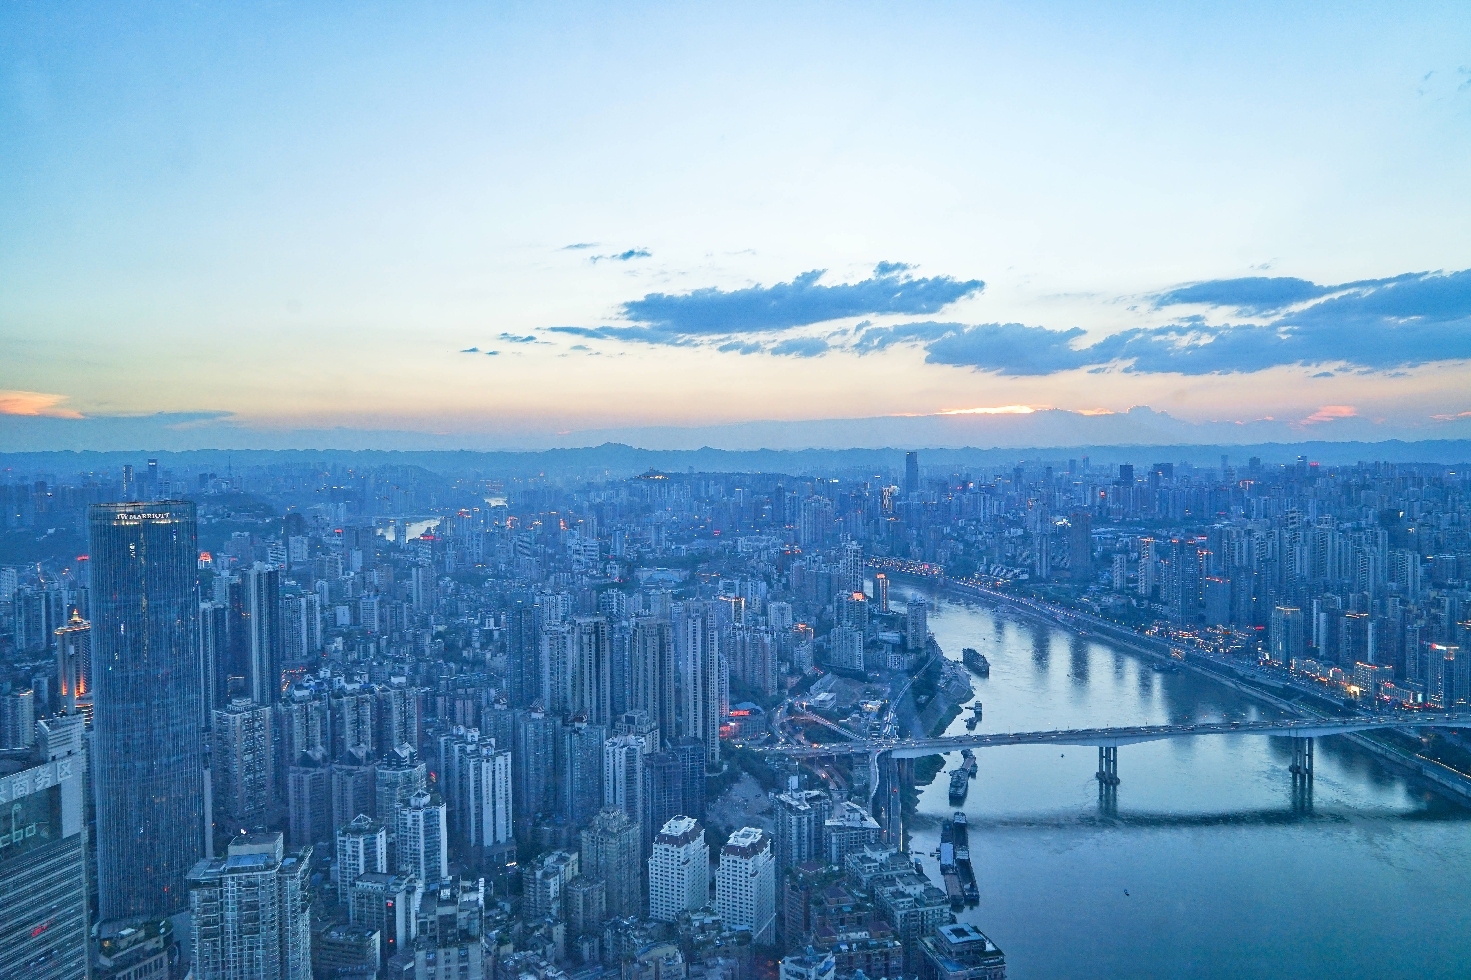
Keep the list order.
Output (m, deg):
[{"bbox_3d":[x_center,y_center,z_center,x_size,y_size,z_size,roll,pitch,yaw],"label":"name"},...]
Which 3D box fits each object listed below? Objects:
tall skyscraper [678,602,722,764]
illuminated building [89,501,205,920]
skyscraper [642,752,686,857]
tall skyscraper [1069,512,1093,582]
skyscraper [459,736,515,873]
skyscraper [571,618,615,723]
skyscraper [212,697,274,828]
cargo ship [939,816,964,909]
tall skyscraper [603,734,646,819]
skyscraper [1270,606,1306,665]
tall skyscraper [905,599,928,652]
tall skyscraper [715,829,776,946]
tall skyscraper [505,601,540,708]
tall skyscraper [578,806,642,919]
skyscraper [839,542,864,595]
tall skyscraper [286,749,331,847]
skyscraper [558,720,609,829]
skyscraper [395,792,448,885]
[{"bbox_3d":[-34.690,192.700,986.720,36.000,156.990,33.000,-1,2,-8],"label":"tall skyscraper"},{"bbox_3d":[-362.800,134.100,605.800,54.000,251.200,40.000,-2,2,-31],"label":"illuminated building"},{"bbox_3d":[-64.780,278.590,877.430,31.000,90.940,30.000,-1,2,-14],"label":"skyscraper"},{"bbox_3d":[933.600,152.700,2646.600,48.000,180.900,36.000,0,2,12],"label":"tall skyscraper"},{"bbox_3d":[-231.300,291.200,919.700,32.000,104.400,34.000,1,2,42],"label":"skyscraper"},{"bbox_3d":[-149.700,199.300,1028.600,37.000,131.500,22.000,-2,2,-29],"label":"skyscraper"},{"bbox_3d":[-447.900,244.600,892.700,35.000,106.900,35.000,1,2,33],"label":"skyscraper"},{"bbox_3d":[216.200,367.900,983.400,15.000,9.000,201.500,0,2,10],"label":"cargo ship"},{"bbox_3d":[-106.220,273.070,939.270,34.000,78.770,28.000,-1,2,-2],"label":"tall skyscraper"},{"bbox_3d":[968.400,255.300,1718.400,33.000,100.100,36.000,-1,2,-11],"label":"skyscraper"},{"bbox_3d":[344.100,253.780,1864.270,31.000,97.030,26.000,-1,2,-20],"label":"tall skyscraper"},{"bbox_3d":[7.210,289.460,723.720,30.500,81.770,40.000,0,2,23],"label":"tall skyscraper"},{"bbox_3d":[-273.690,210.680,1262.370,37.000,131.800,28.000,-1,2,-18],"label":"tall skyscraper"},{"bbox_3d":[-97.670,288.540,771.690,30.000,78.500,32.000,1,2,36],"label":"tall skyscraper"},{"bbox_3d":[279.200,193.040,2317.530,34.000,136.410,31.000,-2,2,-32],"label":"skyscraper"},{"bbox_3d":[-366.820,263.240,844.830,26.000,81.460,24.000,0,2,14],"label":"tall skyscraper"},{"bbox_3d":[-149.200,274.400,954.600,34.000,95.100,32.000,-2,2,-41],"label":"skyscraper"},{"bbox_3d":[-227.400,252.700,714.700,29.000,65.100,22.000,0,2,13],"label":"skyscraper"}]

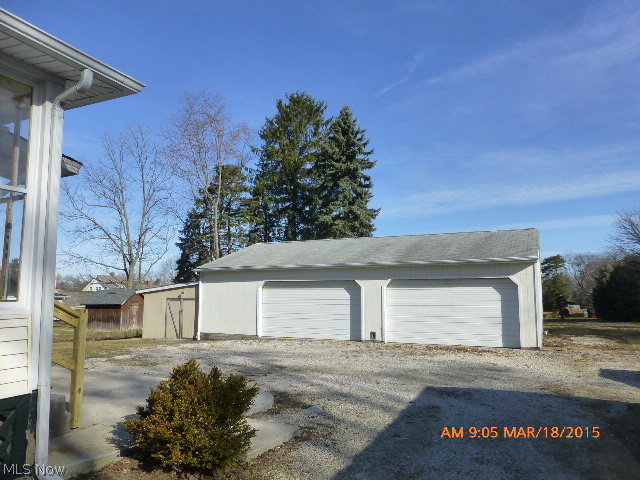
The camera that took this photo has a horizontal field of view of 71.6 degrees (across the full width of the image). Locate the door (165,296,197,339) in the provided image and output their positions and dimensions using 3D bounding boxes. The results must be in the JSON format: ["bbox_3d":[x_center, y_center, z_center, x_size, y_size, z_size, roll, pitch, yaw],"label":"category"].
[{"bbox_3d":[-6.820,3.822,21.766,2.050,2.000,0.100,-3,-6,25],"label":"door"}]

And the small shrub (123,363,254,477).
[{"bbox_3d":[-1.195,1.573,4.064,1.219,0.899,1.150,1,-6,-16],"label":"small shrub"}]

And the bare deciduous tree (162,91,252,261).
[{"bbox_3d":[-9.793,-3.335,38.534,7.465,20.078,7.465,1,-6,-14],"label":"bare deciduous tree"}]

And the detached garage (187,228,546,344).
[{"bbox_3d":[2.973,2.281,22.987,14.870,4.870,10.950,-3,-6,25],"label":"detached garage"}]

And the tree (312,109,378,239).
[{"bbox_3d":[2.341,-2.897,40.493,6.300,19.249,6.300,-1,-6,3],"label":"tree"}]

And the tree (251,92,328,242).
[{"bbox_3d":[-2.859,-3.681,41.580,7.190,21.092,7.190,0,-6,-4],"label":"tree"}]

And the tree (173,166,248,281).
[{"bbox_3d":[-9.611,-0.018,39.205,6.315,13.609,6.315,1,-6,-14],"label":"tree"}]

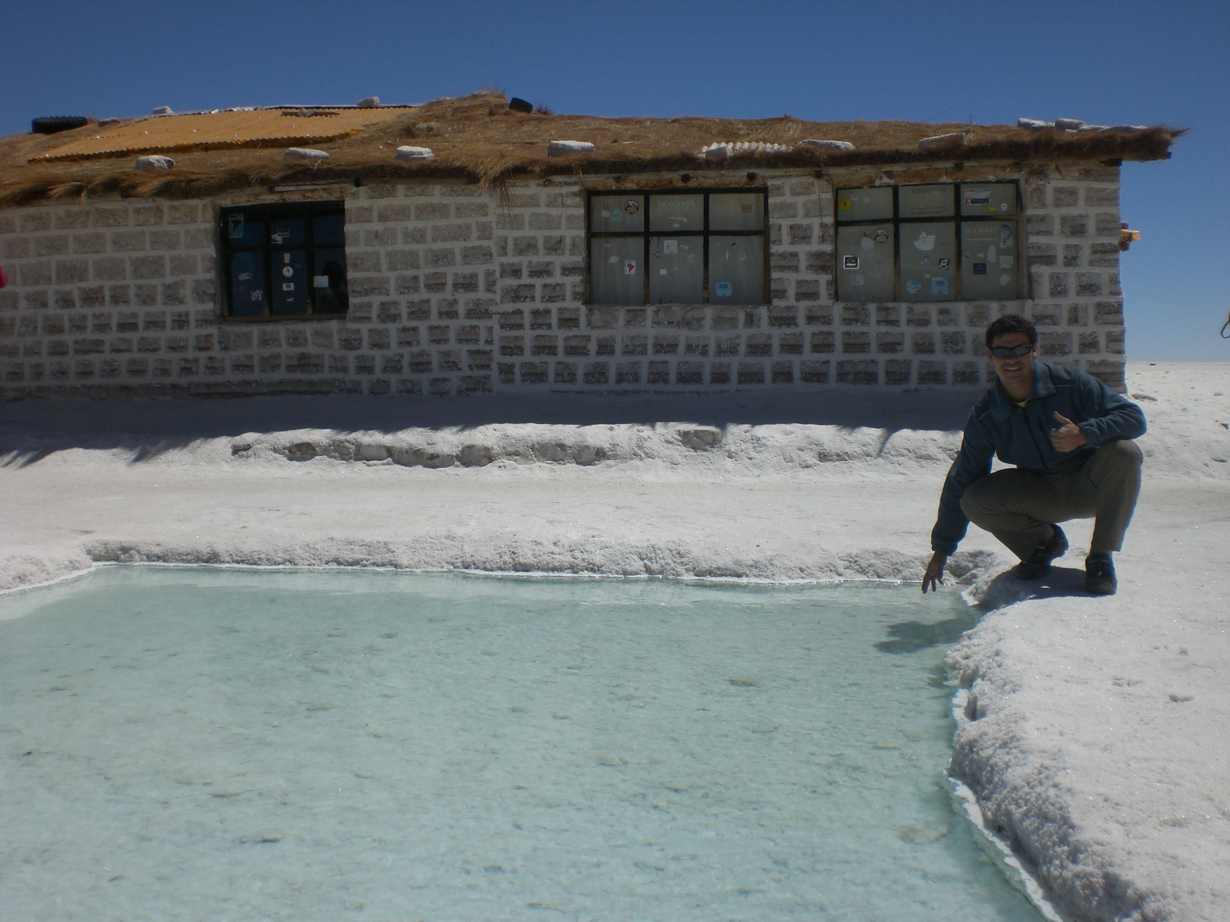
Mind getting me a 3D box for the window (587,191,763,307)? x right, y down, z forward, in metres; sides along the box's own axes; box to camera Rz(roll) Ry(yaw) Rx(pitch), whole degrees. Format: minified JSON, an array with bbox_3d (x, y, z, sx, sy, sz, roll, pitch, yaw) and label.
[{"bbox_3d":[0.608,-2.073,13.200,1.780,1.120,0.100,1,4,13],"label":"window"}]

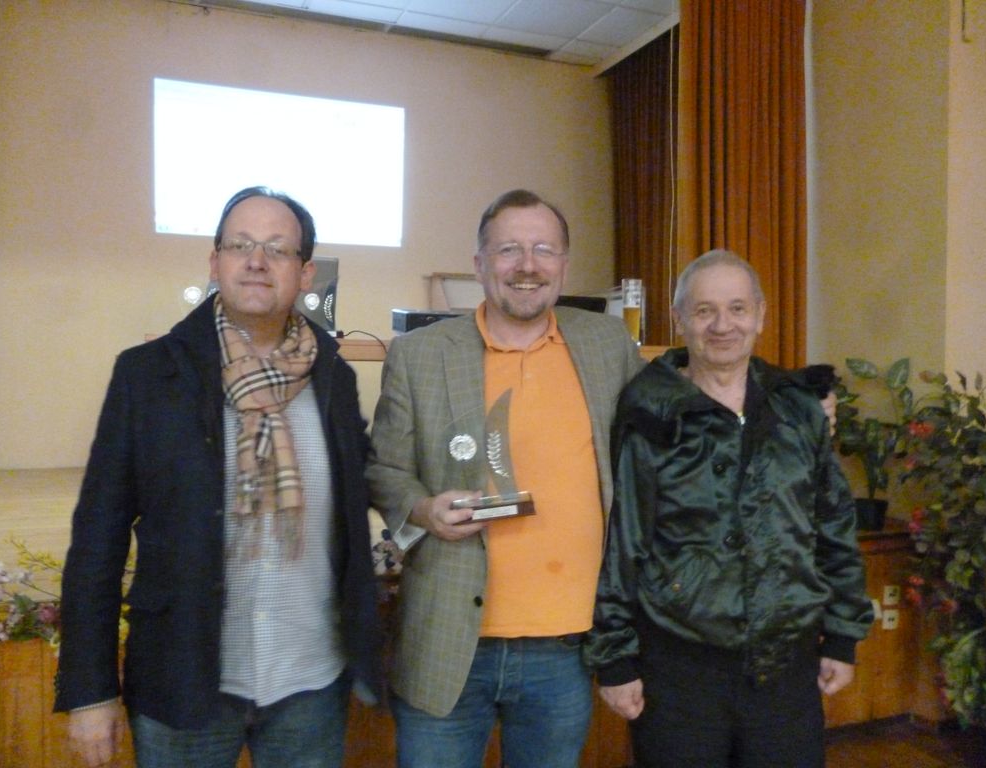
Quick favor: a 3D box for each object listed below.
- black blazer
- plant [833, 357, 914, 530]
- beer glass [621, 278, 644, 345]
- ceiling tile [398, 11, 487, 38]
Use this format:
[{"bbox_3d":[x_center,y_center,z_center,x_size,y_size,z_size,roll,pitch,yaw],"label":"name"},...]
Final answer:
[{"bbox_3d":[-0.500,0.214,1.520,0.560,0.740,0.300,0,1,-20],"label":"black blazer"},{"bbox_3d":[1.531,0.245,3.360,0.330,0.700,0.320,-1,1,-23],"label":"plant"},{"bbox_3d":[0.497,-0.256,2.960,0.075,0.240,0.075,0,1,0],"label":"beer glass"},{"bbox_3d":[-0.344,-2.499,5.750,0.620,0.020,0.220,-1,1,-23],"label":"ceiling tile"}]

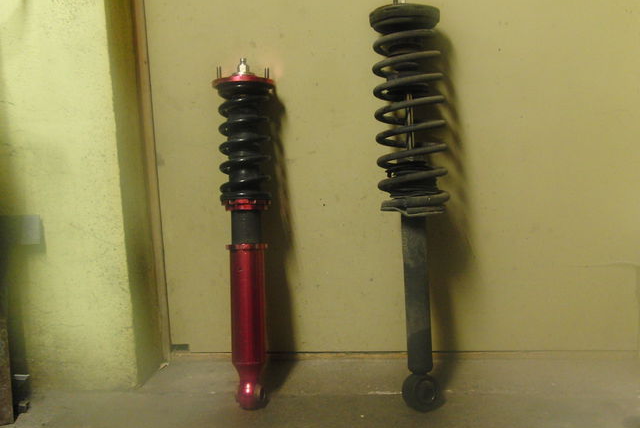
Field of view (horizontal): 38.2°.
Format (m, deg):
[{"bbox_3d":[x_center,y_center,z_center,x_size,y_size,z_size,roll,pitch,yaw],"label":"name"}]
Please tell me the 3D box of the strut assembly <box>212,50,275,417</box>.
[{"bbox_3d":[-0.129,0.035,1.620,0.108,0.614,0.103,-1,1,0],"label":"strut assembly"}]

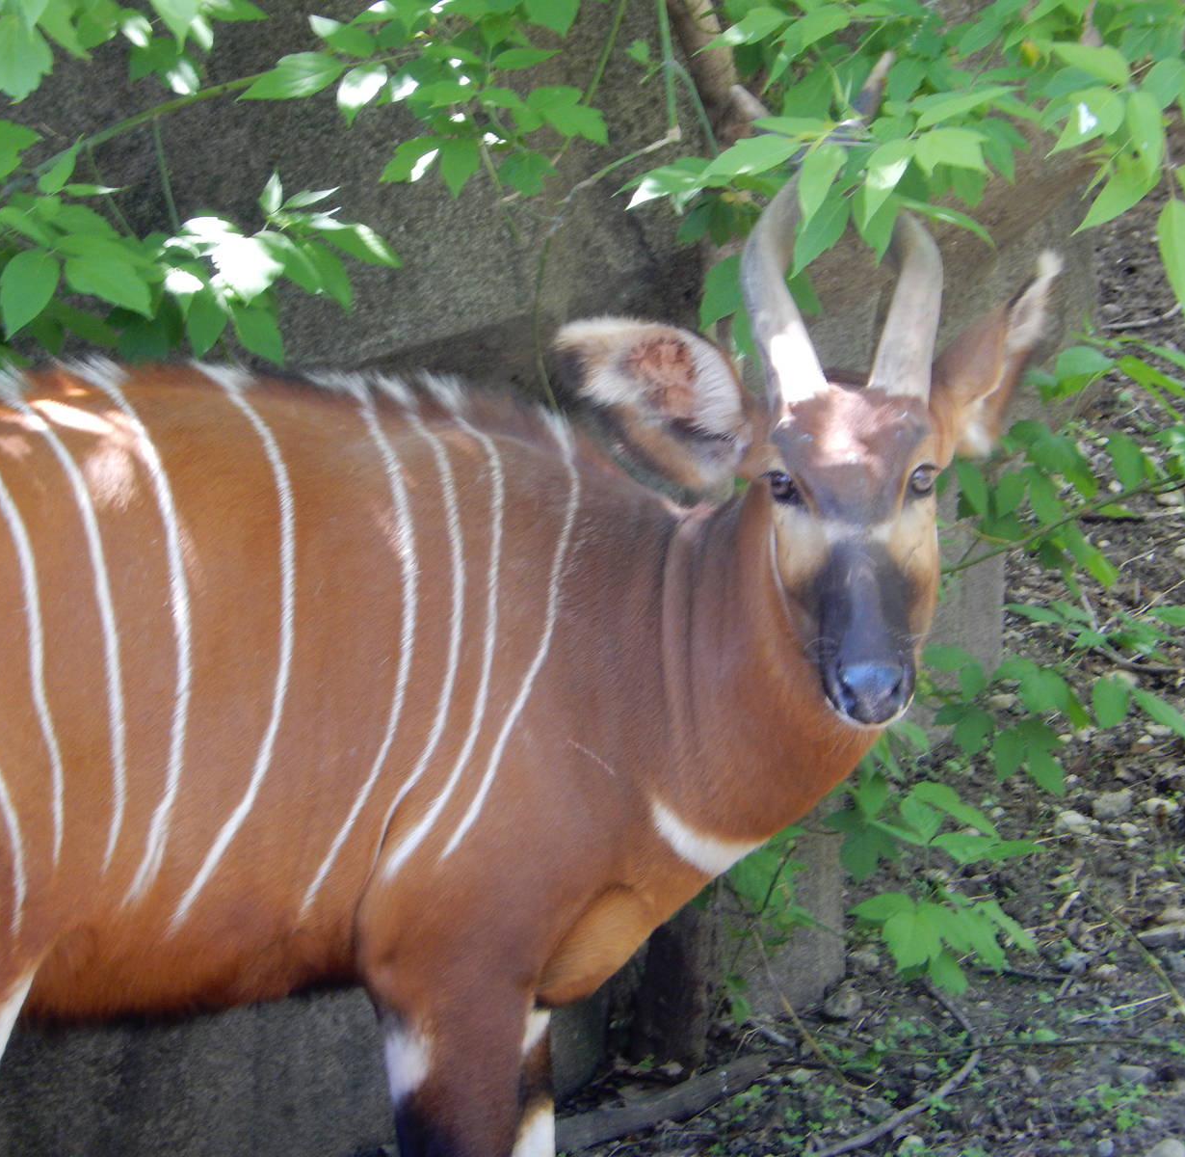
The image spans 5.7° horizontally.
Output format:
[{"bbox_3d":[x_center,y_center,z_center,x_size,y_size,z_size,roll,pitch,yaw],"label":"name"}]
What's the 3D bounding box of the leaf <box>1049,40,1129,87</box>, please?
[{"bbox_3d":[0.489,-0.506,11.700,0.088,0.016,0.042,27,50,-5],"label":"leaf"}]

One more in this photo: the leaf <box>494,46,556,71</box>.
[{"bbox_3d":[-0.070,-0.533,12.200,0.069,0.015,0.037,-9,28,17],"label":"leaf"}]

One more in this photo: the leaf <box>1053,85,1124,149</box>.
[{"bbox_3d":[0.500,-0.463,12.000,0.099,0.014,0.050,-41,68,-21],"label":"leaf"}]

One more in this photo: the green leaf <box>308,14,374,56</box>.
[{"bbox_3d":[-0.249,-0.538,11.800,0.065,0.041,0.030,0,9,0],"label":"green leaf"}]

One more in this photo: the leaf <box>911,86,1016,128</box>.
[{"bbox_3d":[0.371,-0.471,11.900,0.111,0.022,0.043,-22,24,12],"label":"leaf"}]

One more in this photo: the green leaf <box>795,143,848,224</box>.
[{"bbox_3d":[0.218,-0.377,11.350,0.049,0.077,0.030,0,9,0],"label":"green leaf"}]

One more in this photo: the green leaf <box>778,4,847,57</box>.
[{"bbox_3d":[0.218,-0.538,11.700,0.083,0.016,0.043,-28,49,-15],"label":"green leaf"}]

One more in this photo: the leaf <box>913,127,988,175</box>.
[{"bbox_3d":[0.344,-0.409,11.400,0.072,0.046,0.030,0,9,0],"label":"leaf"}]

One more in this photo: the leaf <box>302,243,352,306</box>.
[{"bbox_3d":[-0.266,-0.304,11.900,0.051,0.063,0.030,0,9,0],"label":"leaf"}]

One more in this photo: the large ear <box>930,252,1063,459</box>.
[{"bbox_3d":[0.401,-0.222,11.820,0.080,0.215,0.120,27,-3,-6],"label":"large ear"}]

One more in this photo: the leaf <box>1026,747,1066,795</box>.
[{"bbox_3d":[0.473,0.202,12.400,0.031,0.015,0.069,-29,65,-20],"label":"leaf"}]

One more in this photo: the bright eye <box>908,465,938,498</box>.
[{"bbox_3d":[0.317,-0.093,11.400,0.030,0.031,0.025,-5,10,-30],"label":"bright eye"}]

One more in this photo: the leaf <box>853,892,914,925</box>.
[{"bbox_3d":[0.309,0.348,12.600,0.070,0.016,0.042,-6,45,-5],"label":"leaf"}]

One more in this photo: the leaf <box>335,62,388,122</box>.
[{"bbox_3d":[-0.244,-0.512,12.600,0.045,0.082,0.014,24,-27,13],"label":"leaf"}]

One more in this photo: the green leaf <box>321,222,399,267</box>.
[{"bbox_3d":[-0.238,-0.342,12.200,0.094,0.022,0.040,27,51,17],"label":"green leaf"}]

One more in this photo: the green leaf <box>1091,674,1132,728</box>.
[{"bbox_3d":[0.541,0.128,12.400,0.040,0.063,0.015,8,-24,5],"label":"green leaf"}]

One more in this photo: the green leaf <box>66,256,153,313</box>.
[{"bbox_3d":[-0.496,-0.301,12.200,0.117,0.022,0.056,34,54,20],"label":"green leaf"}]

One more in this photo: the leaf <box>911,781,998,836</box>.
[{"bbox_3d":[0.399,0.253,13.100,0.108,0.014,0.046,32,52,11],"label":"leaf"}]

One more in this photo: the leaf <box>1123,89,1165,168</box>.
[{"bbox_3d":[0.543,-0.443,11.700,0.038,0.088,0.016,0,-32,-20],"label":"leaf"}]

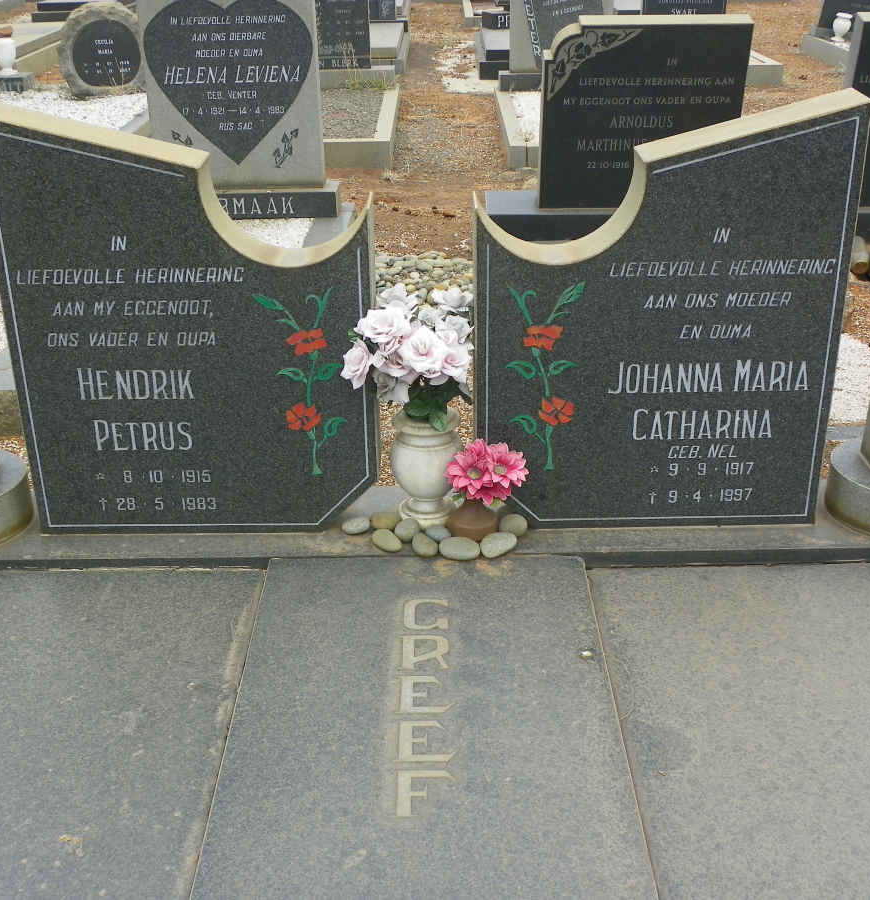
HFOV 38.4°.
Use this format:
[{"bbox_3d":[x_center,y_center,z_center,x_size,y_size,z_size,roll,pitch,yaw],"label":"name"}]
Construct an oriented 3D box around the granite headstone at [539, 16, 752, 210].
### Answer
[{"bbox_3d":[0.704,-1.146,4.251,0.675,0.616,0.090,-1,26,0],"label":"granite headstone"}]

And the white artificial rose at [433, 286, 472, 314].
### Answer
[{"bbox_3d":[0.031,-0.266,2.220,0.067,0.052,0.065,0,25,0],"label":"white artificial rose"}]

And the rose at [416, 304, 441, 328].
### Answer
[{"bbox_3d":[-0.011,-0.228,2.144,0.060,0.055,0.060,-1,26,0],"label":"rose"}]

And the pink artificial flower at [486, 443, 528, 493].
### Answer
[{"bbox_3d":[0.126,0.031,2.200,0.076,0.078,0.050,-5,-1,-9],"label":"pink artificial flower"}]

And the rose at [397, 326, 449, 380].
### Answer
[{"bbox_3d":[-0.018,-0.162,2.068,0.088,0.080,0.068,-1,26,0],"label":"rose"}]

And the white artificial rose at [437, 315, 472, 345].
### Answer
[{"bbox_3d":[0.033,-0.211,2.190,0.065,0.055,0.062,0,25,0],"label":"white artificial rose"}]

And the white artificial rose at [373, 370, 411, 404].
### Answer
[{"bbox_3d":[-0.073,-0.108,2.152,0.064,0.056,0.058,7,27,15],"label":"white artificial rose"}]

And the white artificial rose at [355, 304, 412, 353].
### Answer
[{"bbox_3d":[-0.086,-0.204,2.079,0.091,0.065,0.078,3,27,8],"label":"white artificial rose"}]

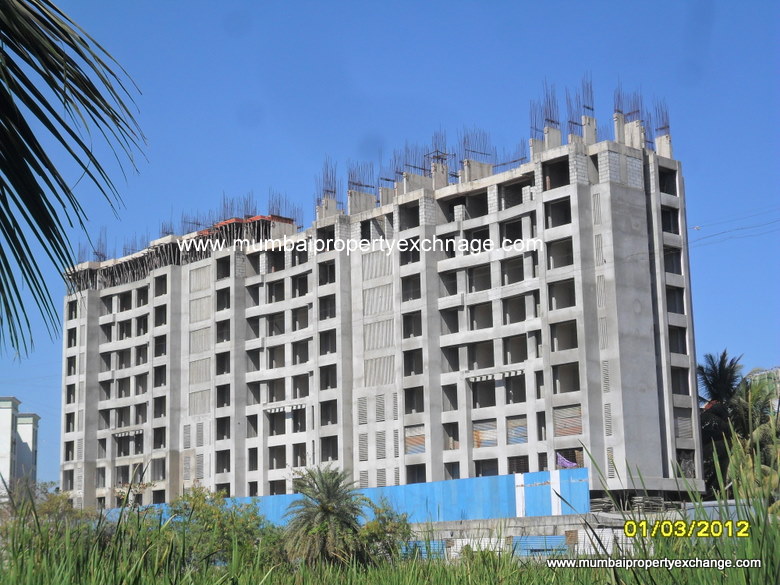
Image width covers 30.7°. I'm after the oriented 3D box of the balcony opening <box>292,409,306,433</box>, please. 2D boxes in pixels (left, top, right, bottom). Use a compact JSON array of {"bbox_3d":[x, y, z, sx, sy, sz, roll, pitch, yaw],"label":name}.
[{"bbox_3d":[-7.470,11.124,122.758,0.900,2.010,1.790,9,-15,-42],"label":"balcony opening"}]

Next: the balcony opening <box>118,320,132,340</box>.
[{"bbox_3d":[-26.519,3.868,142.953,0.350,1.924,2.410,9,-15,-42],"label":"balcony opening"}]

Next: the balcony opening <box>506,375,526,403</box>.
[{"bbox_3d":[9.217,7.073,102.660,0.450,1.962,1.982,9,-15,-42],"label":"balcony opening"}]

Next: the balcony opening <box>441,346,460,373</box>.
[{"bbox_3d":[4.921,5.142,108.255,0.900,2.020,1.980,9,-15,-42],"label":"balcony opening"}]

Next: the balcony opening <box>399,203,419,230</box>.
[{"bbox_3d":[1.889,-6.014,112.863,0.900,2.120,2.170,9,-15,-42],"label":"balcony opening"}]

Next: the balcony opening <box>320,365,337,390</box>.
[{"bbox_3d":[-4.902,7.015,116.413,0.350,1.967,2.119,9,-15,-42],"label":"balcony opening"}]

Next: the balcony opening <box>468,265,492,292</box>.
[{"bbox_3d":[7.021,-1.036,107.089,0.700,1.956,2.348,9,-15,-42],"label":"balcony opening"}]

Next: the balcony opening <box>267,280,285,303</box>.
[{"bbox_3d":[-9.828,-0.050,124.219,0.450,1.972,2.417,9,-15,-42],"label":"balcony opening"}]

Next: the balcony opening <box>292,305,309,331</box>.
[{"bbox_3d":[-7.719,2.372,125.590,0.500,2.030,2.100,9,-15,-43],"label":"balcony opening"}]

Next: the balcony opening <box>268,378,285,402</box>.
[{"bbox_3d":[-9.680,8.514,123.611,0.350,1.927,2.358,9,-15,-42],"label":"balcony opening"}]

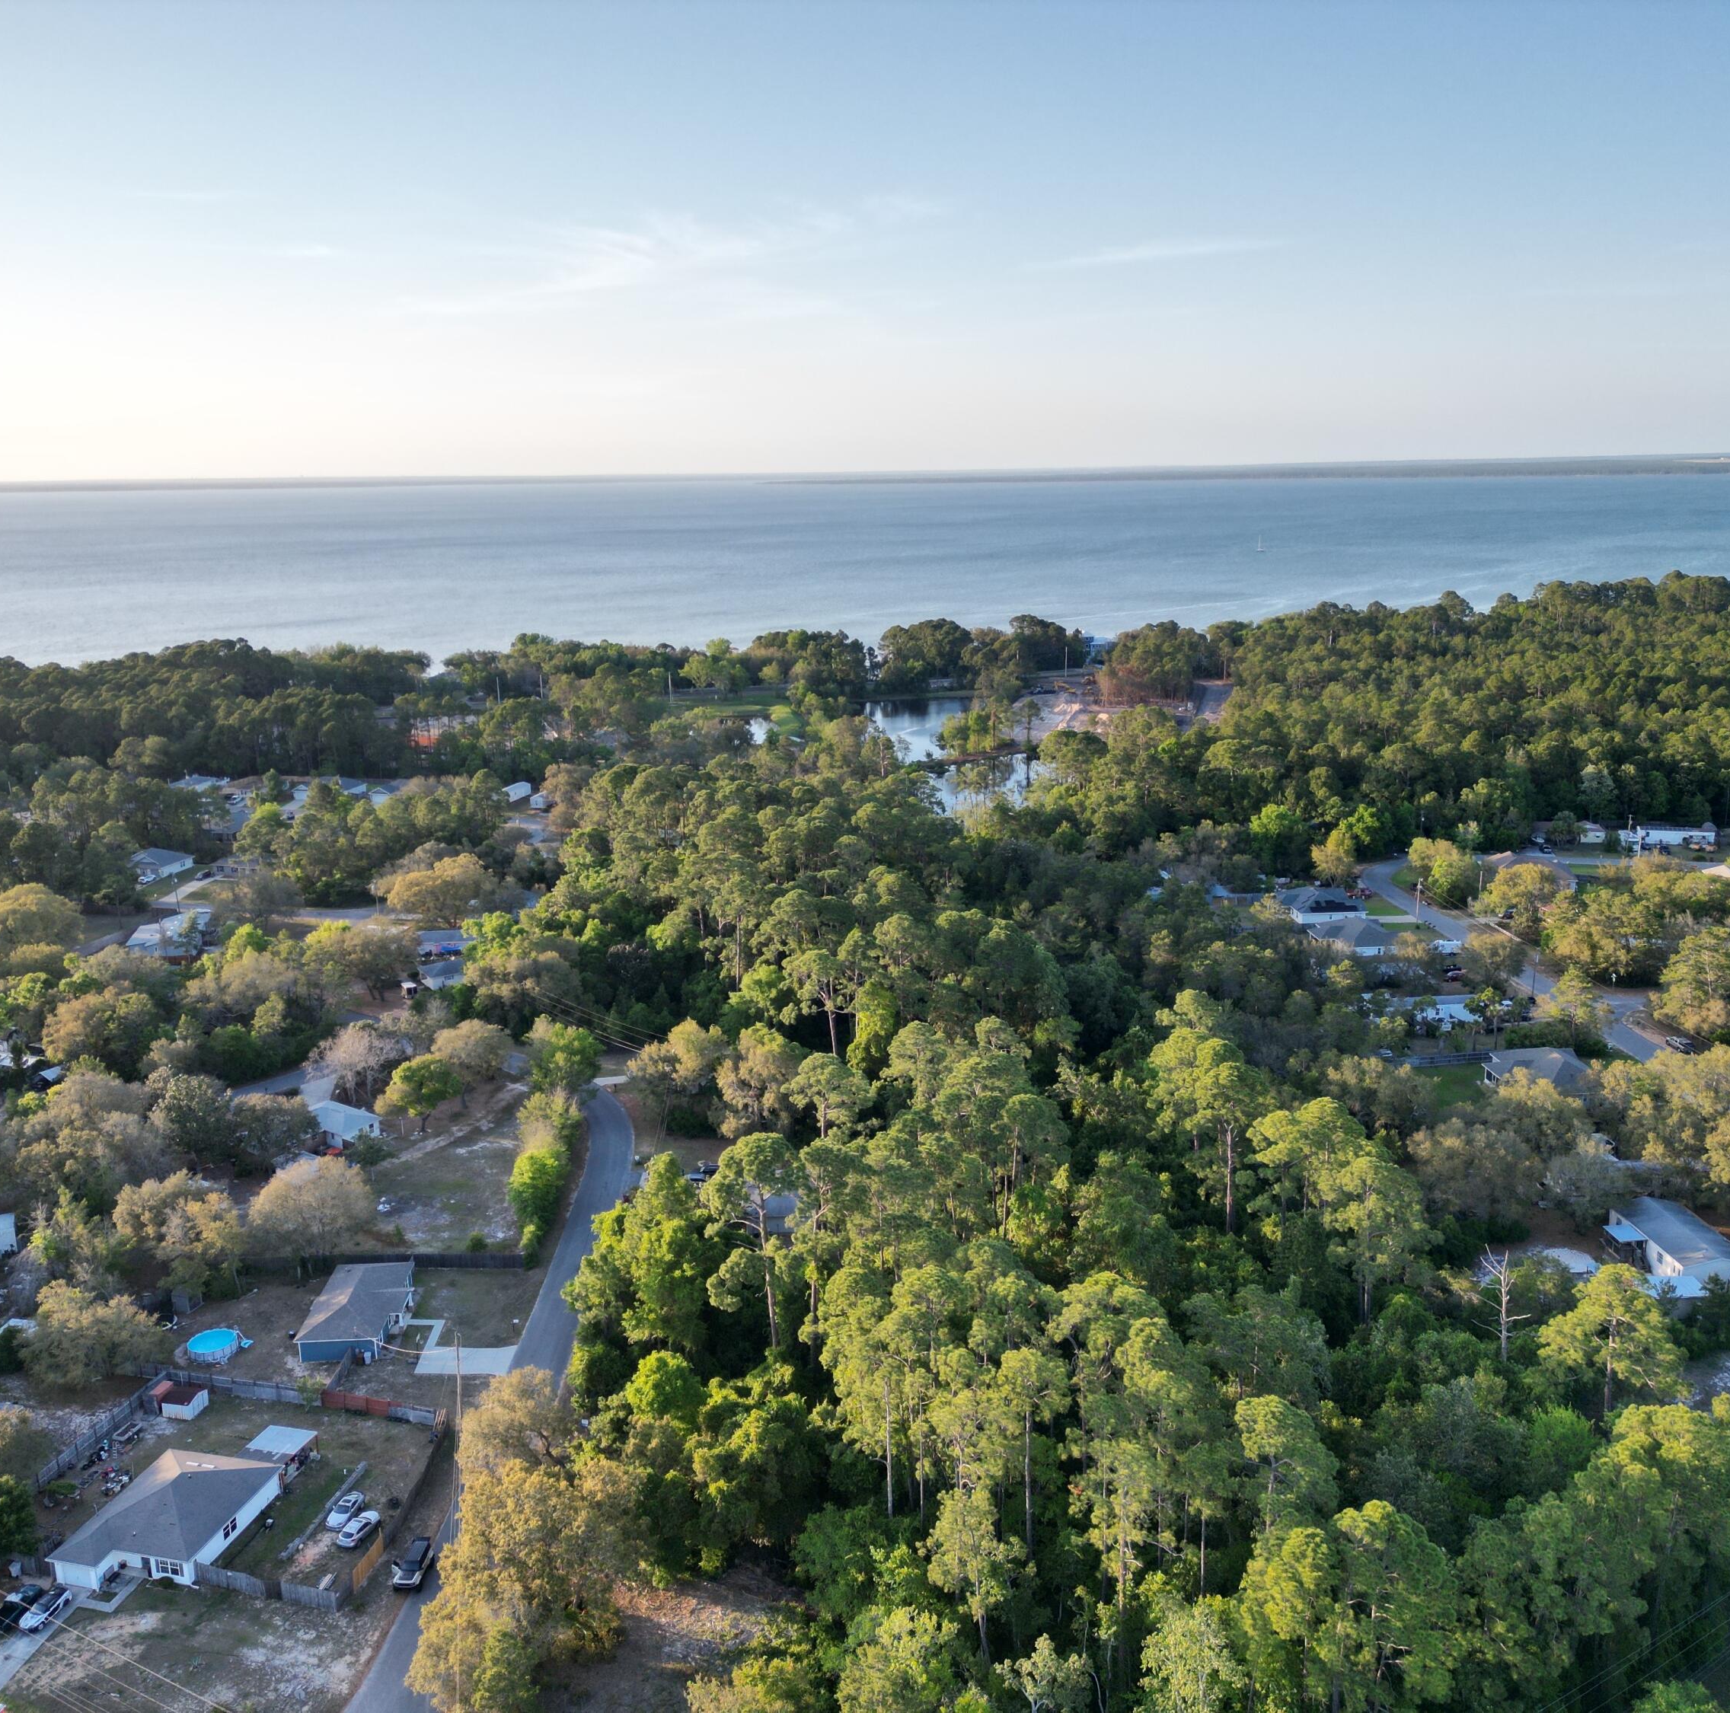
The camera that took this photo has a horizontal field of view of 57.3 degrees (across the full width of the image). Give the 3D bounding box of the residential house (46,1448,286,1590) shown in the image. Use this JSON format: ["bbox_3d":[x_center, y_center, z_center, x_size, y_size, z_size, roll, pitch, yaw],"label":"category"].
[{"bbox_3d":[-60.212,56.935,137.423,11.900,5.050,15.800,3,14,14],"label":"residential house"}]

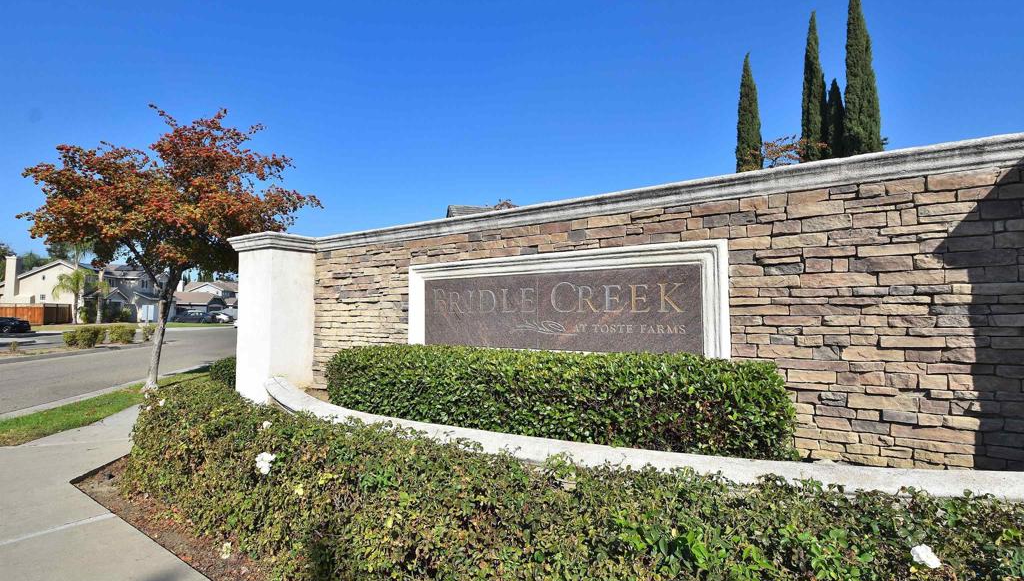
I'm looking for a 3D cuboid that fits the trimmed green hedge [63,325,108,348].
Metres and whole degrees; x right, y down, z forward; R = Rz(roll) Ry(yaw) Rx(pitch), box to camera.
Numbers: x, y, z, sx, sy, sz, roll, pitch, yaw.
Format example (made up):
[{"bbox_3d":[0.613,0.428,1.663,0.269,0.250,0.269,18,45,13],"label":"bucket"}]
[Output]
[{"bbox_3d":[-19.236,2.061,19.200,1.100,0.970,1.500,0,-3,-10],"label":"trimmed green hedge"}]

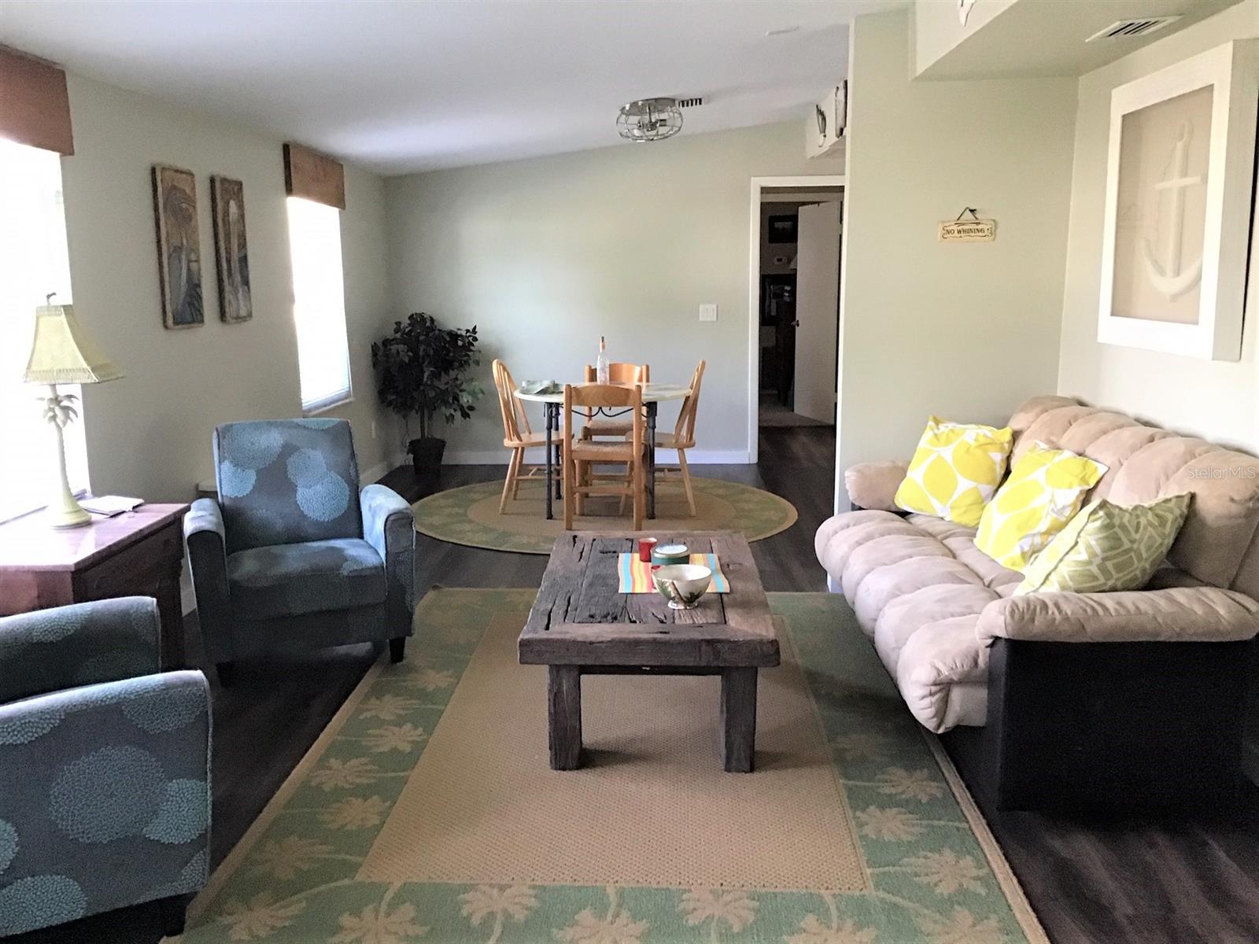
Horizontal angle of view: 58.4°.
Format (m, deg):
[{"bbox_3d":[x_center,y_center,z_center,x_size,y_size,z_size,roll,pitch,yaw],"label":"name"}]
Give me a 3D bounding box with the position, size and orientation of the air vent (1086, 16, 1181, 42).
[{"bbox_3d":[1.681,-1.472,3.771,0.175,0.020,0.330,0,10,2],"label":"air vent"}]

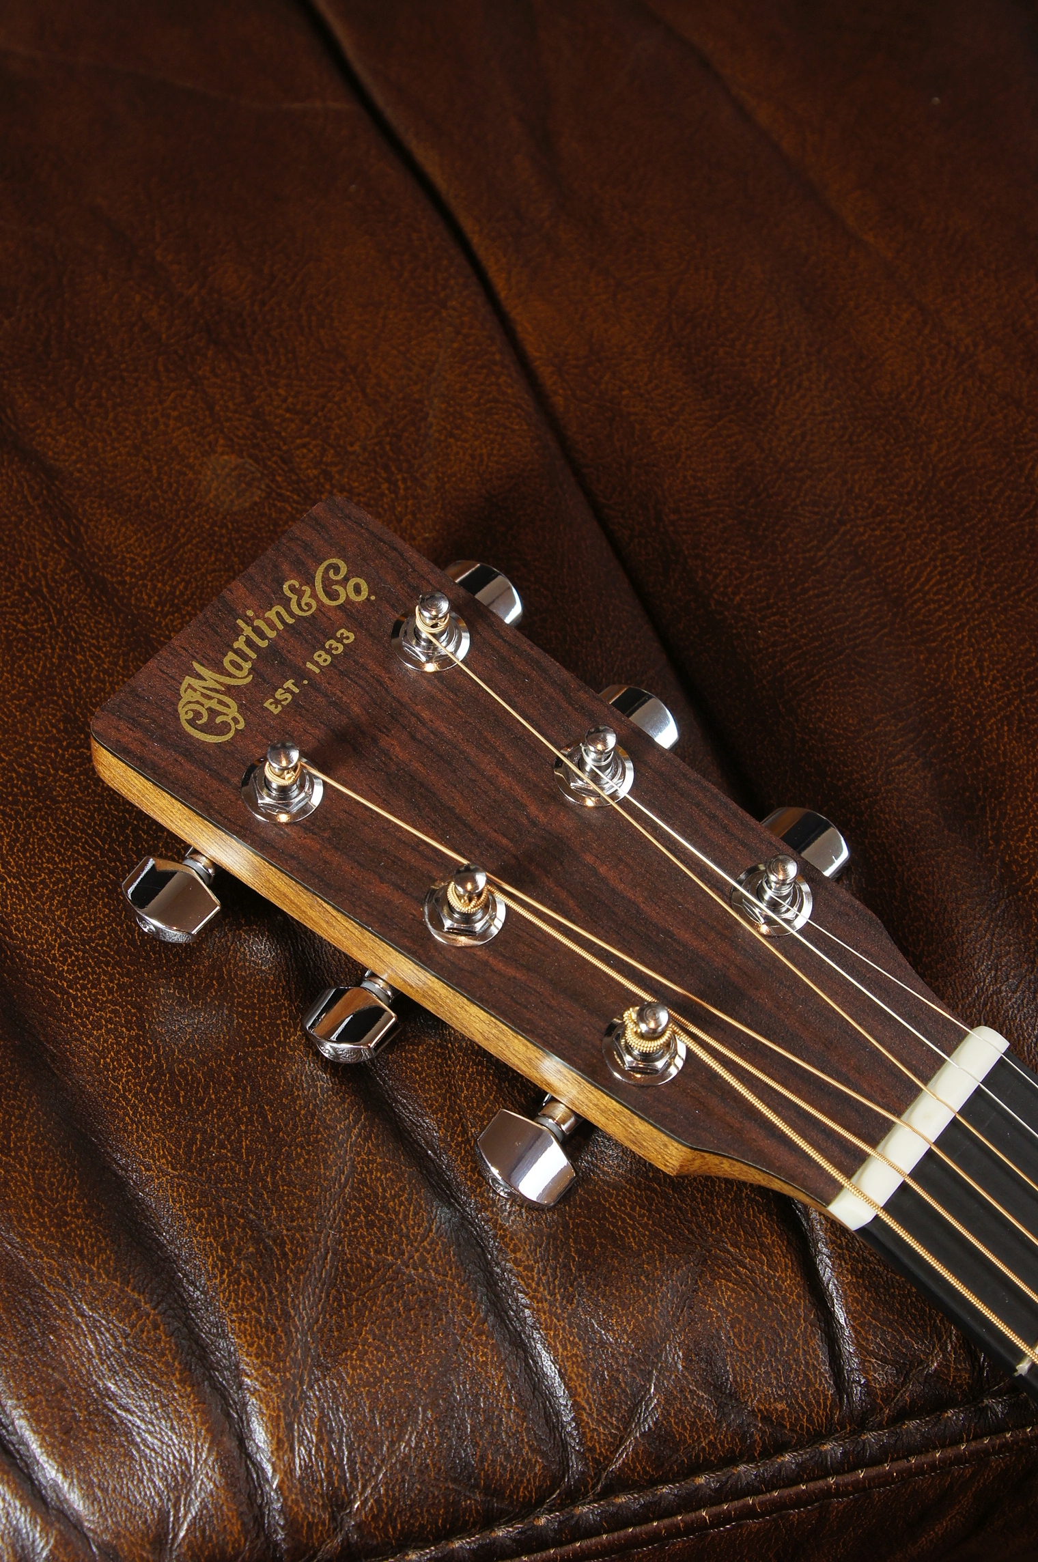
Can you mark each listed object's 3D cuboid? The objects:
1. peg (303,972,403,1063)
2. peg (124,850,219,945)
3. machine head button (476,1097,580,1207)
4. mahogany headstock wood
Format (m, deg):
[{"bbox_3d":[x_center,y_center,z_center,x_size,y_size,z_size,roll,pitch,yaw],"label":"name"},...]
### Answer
[{"bbox_3d":[-0.030,0.043,0.529,0.018,0.007,0.017,13,51,47],"label":"peg"},{"bbox_3d":[-0.064,0.021,0.537,0.018,0.007,0.015,33,62,21],"label":"peg"},{"bbox_3d":[0.002,0.067,0.518,0.018,0.007,0.017,41,64,6],"label":"machine head button"},{"bbox_3d":[0.004,0.016,0.531,0.159,0.016,0.072,36,63,14],"label":"mahogany headstock wood"}]

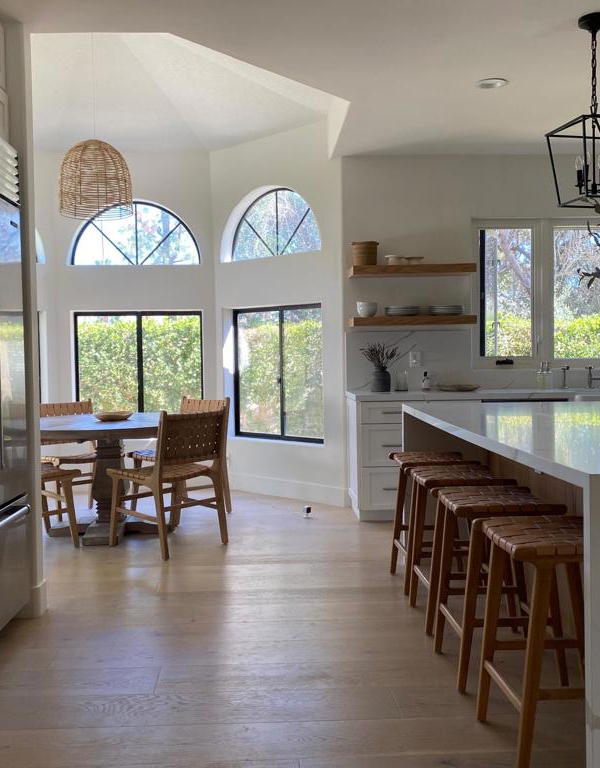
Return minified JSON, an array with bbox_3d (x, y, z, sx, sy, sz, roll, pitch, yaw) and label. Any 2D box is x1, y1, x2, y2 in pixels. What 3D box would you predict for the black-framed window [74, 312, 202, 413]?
[{"bbox_3d":[-1.503,-0.084,7.247,1.200,1.190,0.100,-1,2,-3],"label":"black-framed window"}]

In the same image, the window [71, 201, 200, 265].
[{"bbox_3d":[-1.496,-1.375,7.035,1.190,0.585,0.100,-1,2,-3],"label":"window"}]

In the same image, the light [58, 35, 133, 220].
[{"bbox_3d":[-1.406,-1.802,5.259,0.500,1.300,0.500,-1,2,-3],"label":"light"}]

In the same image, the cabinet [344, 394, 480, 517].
[{"bbox_3d":[0.850,0.527,5.870,0.910,0.900,0.610,-1,2,-3],"label":"cabinet"}]

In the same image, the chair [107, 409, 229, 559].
[{"bbox_3d":[-0.849,0.590,4.914,0.580,0.880,0.520,1,3,42],"label":"chair"}]

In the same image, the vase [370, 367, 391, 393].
[{"bbox_3d":[0.599,-0.032,5.725,0.143,0.174,0.143,-1,2,-3],"label":"vase"}]

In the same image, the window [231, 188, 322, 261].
[{"bbox_3d":[-0.176,-1.399,6.744,1.160,0.600,0.100,1,3,42],"label":"window"}]

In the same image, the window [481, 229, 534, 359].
[{"bbox_3d":[1.639,-0.723,6.098,0.452,1.055,0.100,-1,2,-3],"label":"window"}]

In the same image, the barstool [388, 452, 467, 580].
[{"bbox_3d":[0.701,0.706,3.973,0.420,0.654,0.420,-1,2,-3],"label":"barstool"}]

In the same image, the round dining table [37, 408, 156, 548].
[{"bbox_3d":[-1.298,0.631,5.223,1.385,0.762,1.385,-1,2,-3],"label":"round dining table"}]

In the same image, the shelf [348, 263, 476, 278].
[{"bbox_3d":[0.857,-0.864,5.880,0.920,0.065,0.295,-1,2,-3],"label":"shelf"}]

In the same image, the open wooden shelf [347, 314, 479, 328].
[{"bbox_3d":[0.862,-0.480,5.894,0.920,0.063,0.295,-1,2,-3],"label":"open wooden shelf"}]

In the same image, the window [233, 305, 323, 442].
[{"bbox_3d":[-0.160,-0.085,6.790,1.170,1.190,0.100,1,3,42],"label":"window"}]

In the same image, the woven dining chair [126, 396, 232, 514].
[{"bbox_3d":[-0.920,0.556,5.889,0.520,0.880,0.580,1,3,39],"label":"woven dining chair"}]

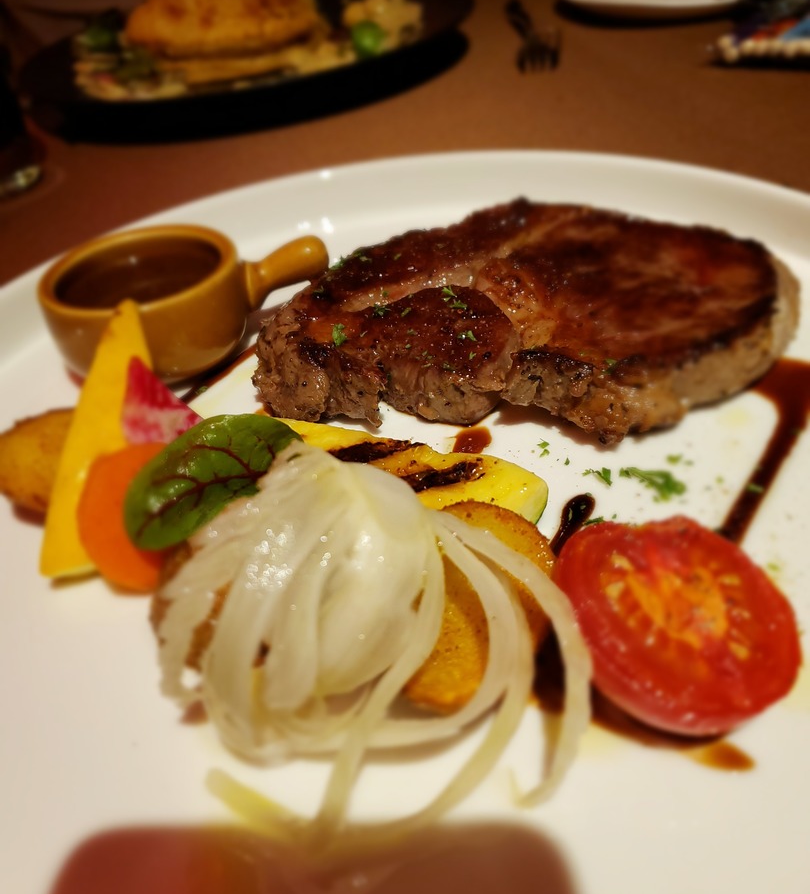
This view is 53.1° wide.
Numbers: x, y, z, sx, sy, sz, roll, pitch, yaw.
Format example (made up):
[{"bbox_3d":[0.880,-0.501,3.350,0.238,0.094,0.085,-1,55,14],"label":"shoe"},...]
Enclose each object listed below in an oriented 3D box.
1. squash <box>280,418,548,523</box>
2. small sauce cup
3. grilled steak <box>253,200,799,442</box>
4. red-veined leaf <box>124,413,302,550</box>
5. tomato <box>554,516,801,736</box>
[{"bbox_3d":[-0.007,0.011,0.189,0.080,0.013,0.029,15,44,25],"label":"squash"},{"bbox_3d":[-0.067,-0.050,0.261,0.092,0.027,0.062,-10,39,-3],"label":"small sauce cup"},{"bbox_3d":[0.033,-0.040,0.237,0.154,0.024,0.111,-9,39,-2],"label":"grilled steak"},{"bbox_3d":[-0.042,0.007,0.176,0.044,0.010,0.026,-38,77,-9],"label":"red-veined leaf"},{"bbox_3d":[0.047,0.035,0.149,0.046,0.020,0.046,-3,43,-4],"label":"tomato"}]

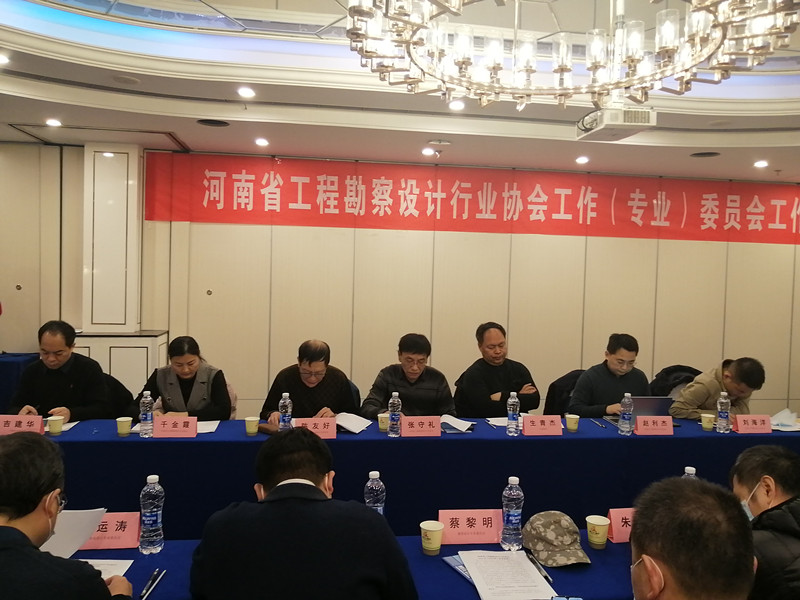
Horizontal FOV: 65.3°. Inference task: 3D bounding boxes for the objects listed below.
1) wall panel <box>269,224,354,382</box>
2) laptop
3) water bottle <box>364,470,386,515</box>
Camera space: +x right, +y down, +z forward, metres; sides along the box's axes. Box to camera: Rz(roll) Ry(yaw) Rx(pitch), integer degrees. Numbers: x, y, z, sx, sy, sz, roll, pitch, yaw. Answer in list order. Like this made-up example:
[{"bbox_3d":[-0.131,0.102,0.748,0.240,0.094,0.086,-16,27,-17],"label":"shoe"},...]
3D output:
[{"bbox_3d":[-0.966,-0.103,6.873,0.898,2.845,0.080,1,2,-8],"label":"wall panel"},{"bbox_3d":[1.473,0.657,3.779,0.360,0.210,0.300,1,2,-8],"label":"laptop"},{"bbox_3d":[-0.078,0.667,1.994,0.068,0.226,0.068,1,2,-8],"label":"water bottle"}]

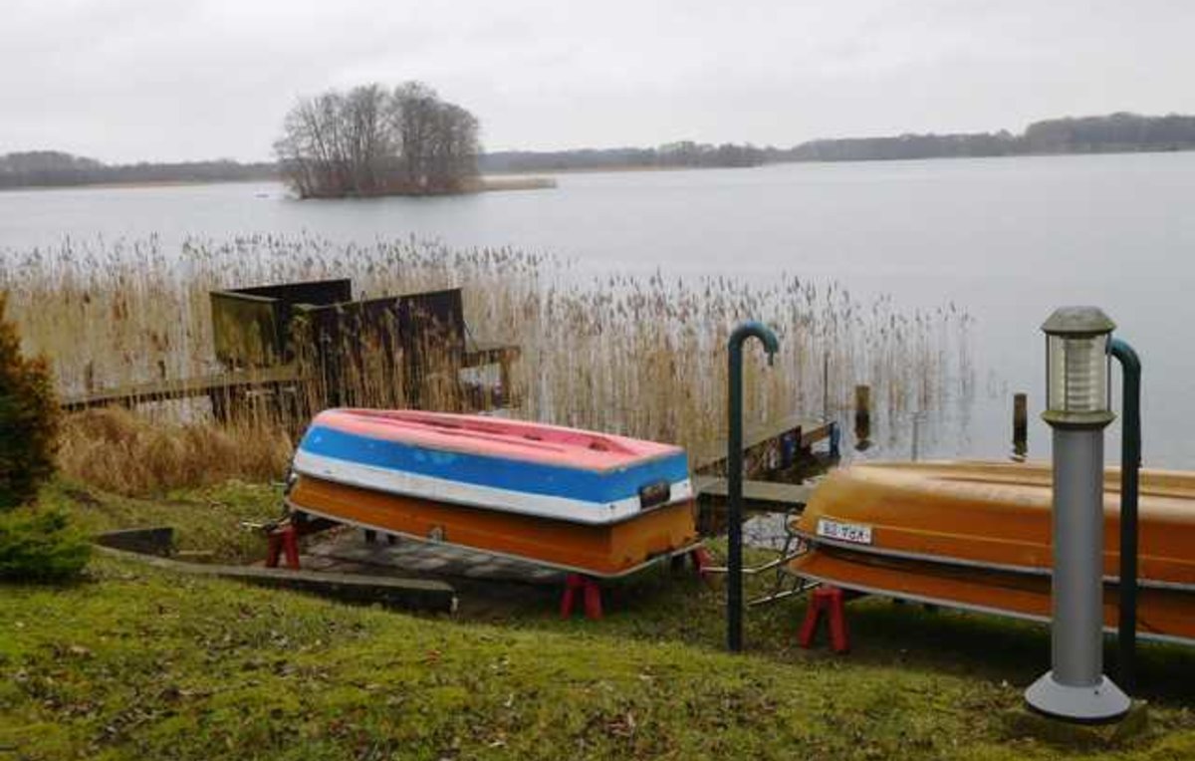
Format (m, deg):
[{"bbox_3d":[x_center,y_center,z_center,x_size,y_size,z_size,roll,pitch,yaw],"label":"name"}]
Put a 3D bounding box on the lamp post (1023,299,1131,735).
[{"bbox_3d":[1.350,0.364,3.853,0.283,1.130,0.283,1,9,19],"label":"lamp post"}]

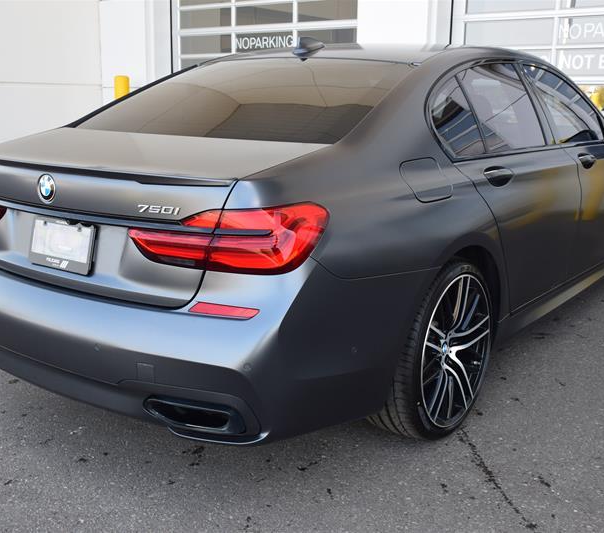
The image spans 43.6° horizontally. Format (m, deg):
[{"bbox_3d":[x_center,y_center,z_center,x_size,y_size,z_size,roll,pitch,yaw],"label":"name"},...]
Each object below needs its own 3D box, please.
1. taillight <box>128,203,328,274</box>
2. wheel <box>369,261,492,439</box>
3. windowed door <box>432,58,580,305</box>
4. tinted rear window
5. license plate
[{"bbox_3d":[-0.211,-0.094,2.226,0.600,0.215,0.260,10,17,36],"label":"taillight"},{"bbox_3d":[0.486,0.300,2.943,0.280,0.710,0.710,10,17,36],"label":"wheel"},{"bbox_3d":[0.918,-0.361,3.426,0.300,1.140,1.450,10,17,36],"label":"windowed door"},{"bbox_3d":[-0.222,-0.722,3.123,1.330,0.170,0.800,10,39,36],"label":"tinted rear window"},{"bbox_3d":[-0.794,-0.061,2.500,0.320,0.170,0.030,10,5,36],"label":"license plate"}]

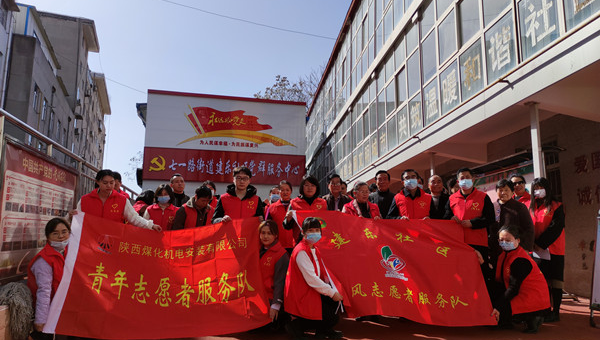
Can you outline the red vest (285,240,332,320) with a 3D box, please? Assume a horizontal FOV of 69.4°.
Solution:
[{"bbox_3d":[0.068,0.998,3.950,0.290,0.660,0.420,-3,-11,41],"label":"red vest"}]

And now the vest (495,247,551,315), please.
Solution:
[{"bbox_3d":[2.234,1.114,4.350,0.310,0.580,0.410,-17,1,-29],"label":"vest"}]

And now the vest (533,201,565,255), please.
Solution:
[{"bbox_3d":[2.839,0.663,4.950,0.420,0.600,0.270,-8,-12,43],"label":"vest"}]

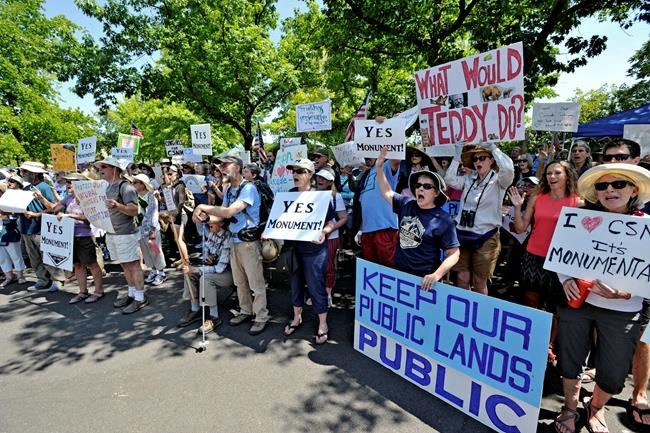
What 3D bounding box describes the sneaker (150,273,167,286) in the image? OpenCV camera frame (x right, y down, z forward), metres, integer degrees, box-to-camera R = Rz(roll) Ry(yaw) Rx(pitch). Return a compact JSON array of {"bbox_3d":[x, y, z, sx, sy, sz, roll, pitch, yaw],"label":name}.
[{"bbox_3d":[-2.397,0.895,4.458,0.100,0.110,0.280,1,11,10],"label":"sneaker"}]

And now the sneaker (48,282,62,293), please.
[{"bbox_3d":[-3.712,0.951,4.223,0.105,0.105,0.275,4,11,22],"label":"sneaker"}]

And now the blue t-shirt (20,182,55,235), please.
[{"bbox_3d":[-4.051,-0.106,4.330,0.470,0.700,0.300,4,10,28],"label":"blue t-shirt"}]

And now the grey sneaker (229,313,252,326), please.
[{"bbox_3d":[-0.931,1.123,3.360,0.105,0.110,0.290,5,10,34],"label":"grey sneaker"}]

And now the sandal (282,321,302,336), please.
[{"bbox_3d":[-0.324,1.142,3.174,0.095,0.060,0.260,6,12,31],"label":"sandal"}]

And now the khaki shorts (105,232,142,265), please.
[{"bbox_3d":[-2.411,0.390,3.680,0.410,0.400,0.340,4,10,28],"label":"khaki shorts"}]

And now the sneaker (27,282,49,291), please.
[{"bbox_3d":[-3.959,0.953,4.226,0.285,0.105,0.105,-2,11,-7],"label":"sneaker"}]

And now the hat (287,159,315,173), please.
[{"bbox_3d":[-0.224,-0.466,2.860,0.190,0.140,0.260,8,6,44],"label":"hat"}]

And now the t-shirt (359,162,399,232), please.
[{"bbox_3d":[0.620,-0.196,3.250,0.480,0.740,0.280,-6,12,-27],"label":"t-shirt"}]

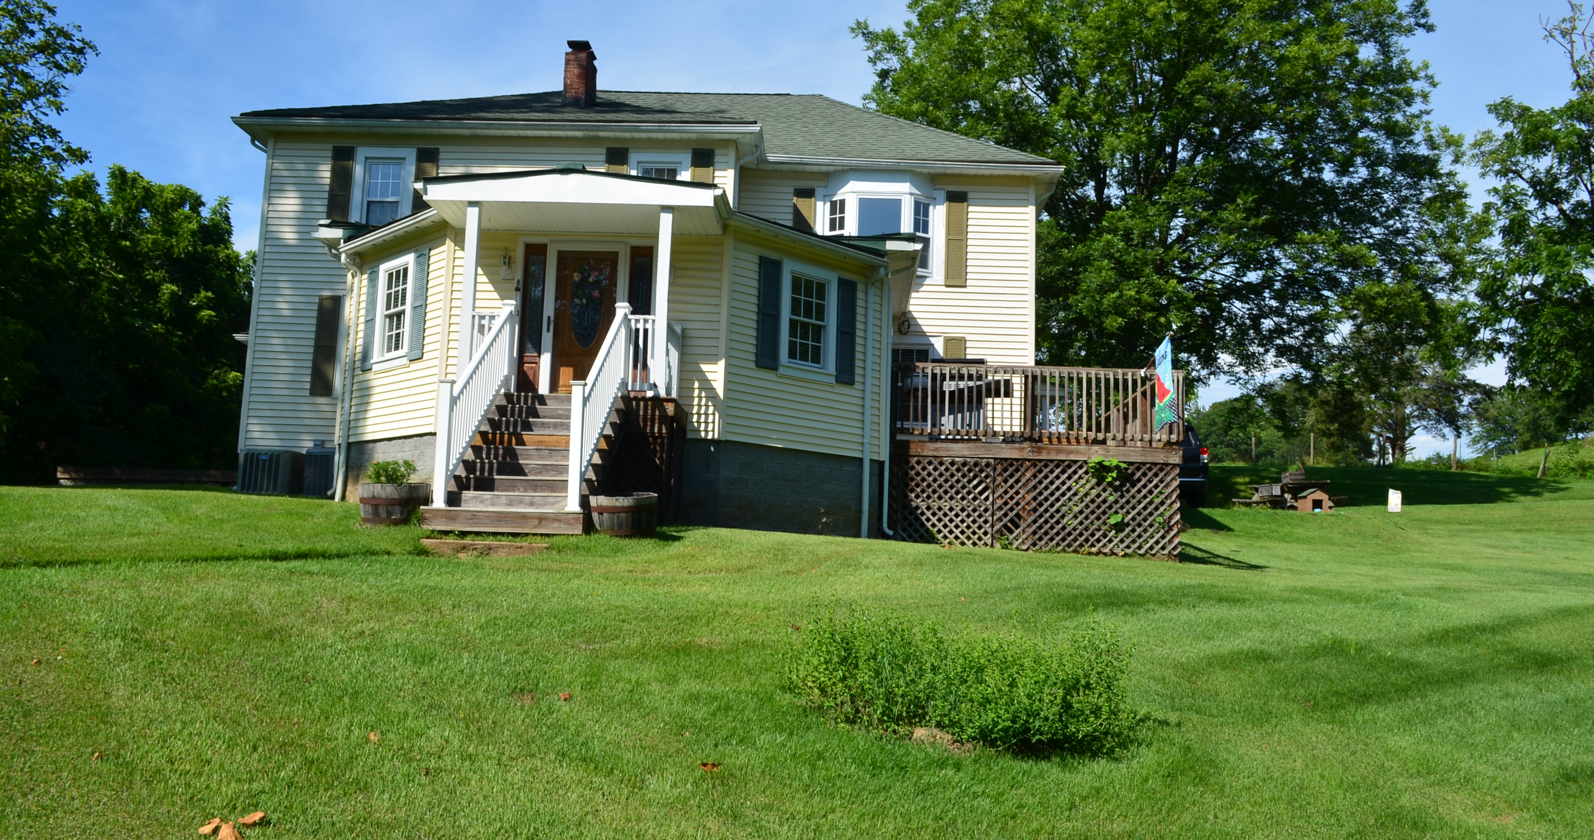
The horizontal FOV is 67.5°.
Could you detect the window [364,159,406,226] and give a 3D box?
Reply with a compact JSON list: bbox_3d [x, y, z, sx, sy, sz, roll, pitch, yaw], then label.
[{"bbox_3d":[-6.529,-3.463,18.811,0.643,1.357,0.100,2,-7,2],"label":"window"}]

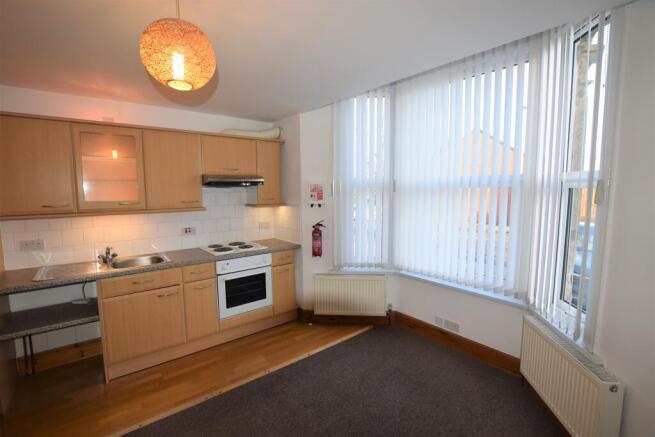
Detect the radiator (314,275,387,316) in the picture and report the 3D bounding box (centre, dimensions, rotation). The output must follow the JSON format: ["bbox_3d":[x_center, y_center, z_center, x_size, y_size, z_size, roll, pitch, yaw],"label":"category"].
[{"bbox_3d":[0.255,0.877,3.104,0.800,0.488,0.075,0,5,4],"label":"radiator"}]

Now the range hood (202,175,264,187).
[{"bbox_3d":[-1.093,-0.432,3.047,0.597,0.095,0.505,-5,7,-36],"label":"range hood"}]

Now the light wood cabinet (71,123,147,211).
[{"bbox_3d":[-1.982,-0.442,2.513,0.487,0.728,0.320,-5,7,-36],"label":"light wood cabinet"}]

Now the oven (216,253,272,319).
[{"bbox_3d":[-1.005,0.689,3.101,0.598,0.595,0.560,-5,7,-36],"label":"oven"}]

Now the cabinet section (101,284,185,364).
[{"bbox_3d":[-1.746,0.900,2.645,0.588,0.585,0.550,-5,8,-36],"label":"cabinet section"}]

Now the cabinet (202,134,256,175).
[{"bbox_3d":[-1.151,-0.676,3.099,0.595,0.393,0.320,-5,7,-36],"label":"cabinet"}]

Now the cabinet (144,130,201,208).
[{"bbox_3d":[-1.587,-0.474,2.798,0.488,0.728,0.320,-5,7,-36],"label":"cabinet"}]

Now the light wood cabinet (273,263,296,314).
[{"bbox_3d":[-0.660,0.799,3.380,0.270,0.569,0.570,-5,7,-36],"label":"light wood cabinet"}]

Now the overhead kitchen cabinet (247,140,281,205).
[{"bbox_3d":[-0.787,-0.538,3.375,0.300,0.728,0.320,-5,7,-36],"label":"overhead kitchen cabinet"}]

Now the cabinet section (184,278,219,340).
[{"bbox_3d":[-1.391,0.869,2.907,0.297,0.585,0.550,-5,8,-36],"label":"cabinet section"}]

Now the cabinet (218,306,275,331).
[{"bbox_3d":[-1.006,1.048,3.142,0.598,0.127,0.560,-5,7,-36],"label":"cabinet"}]

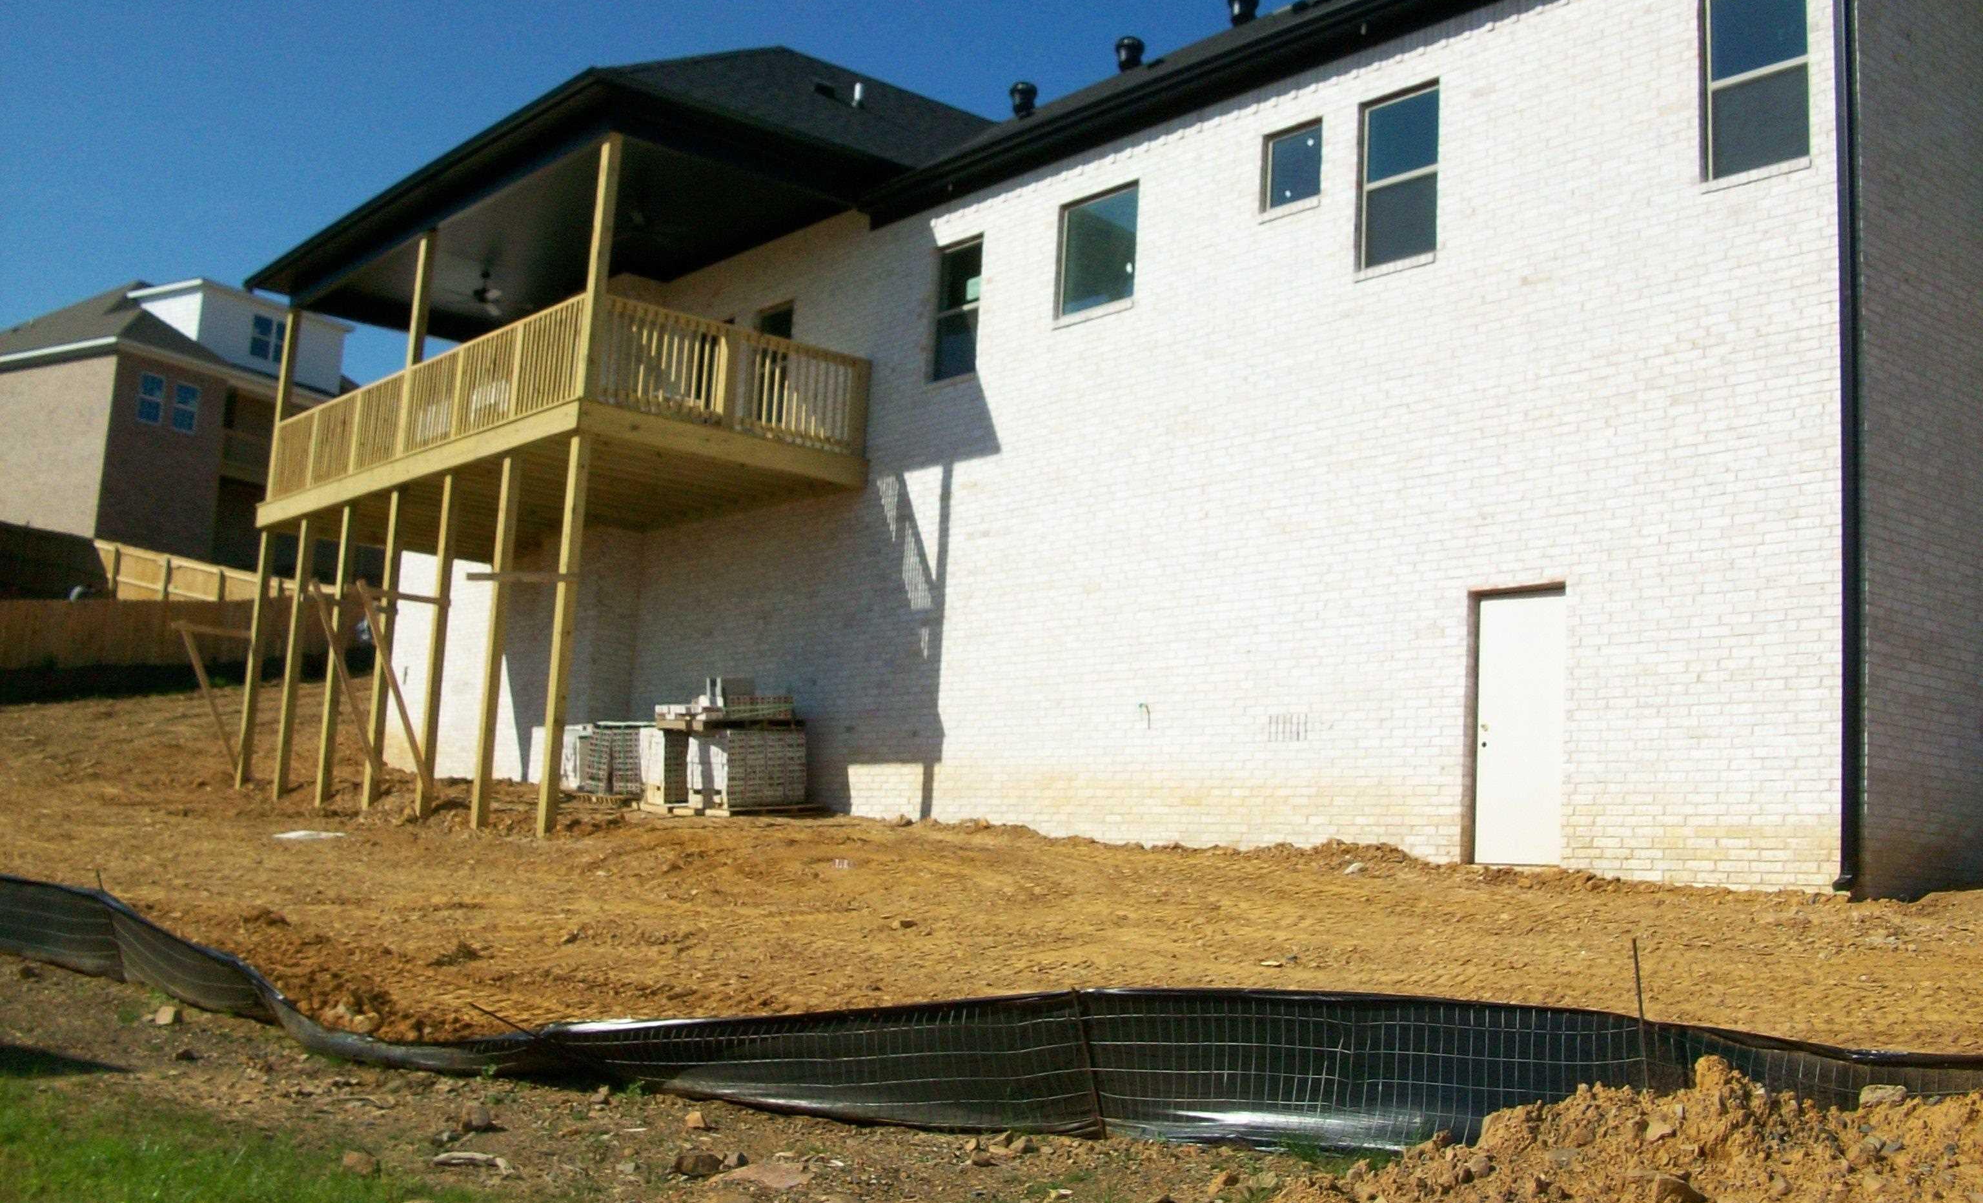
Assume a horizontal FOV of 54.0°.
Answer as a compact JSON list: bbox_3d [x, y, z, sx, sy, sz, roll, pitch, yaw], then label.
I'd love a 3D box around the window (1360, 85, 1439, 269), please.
[{"bbox_3d":[3.423,-3.533,16.240,0.110,1.510,0.870,10,-10,-39],"label":"window"}]

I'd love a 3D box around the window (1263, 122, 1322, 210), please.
[{"bbox_3d":[2.691,-3.834,17.207,0.110,0.740,0.710,10,-10,-39],"label":"window"}]

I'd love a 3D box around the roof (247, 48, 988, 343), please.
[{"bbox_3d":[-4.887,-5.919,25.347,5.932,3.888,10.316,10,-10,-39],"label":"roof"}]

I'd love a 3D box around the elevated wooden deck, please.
[{"bbox_3d":[-5.755,-1.835,24.288,3.541,1.428,9.622,10,-10,-39],"label":"elevated wooden deck"}]

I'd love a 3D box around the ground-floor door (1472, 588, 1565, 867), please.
[{"bbox_3d":[3.969,0.937,14.654,0.110,2.090,0.890,10,-10,-39],"label":"ground-floor door"}]

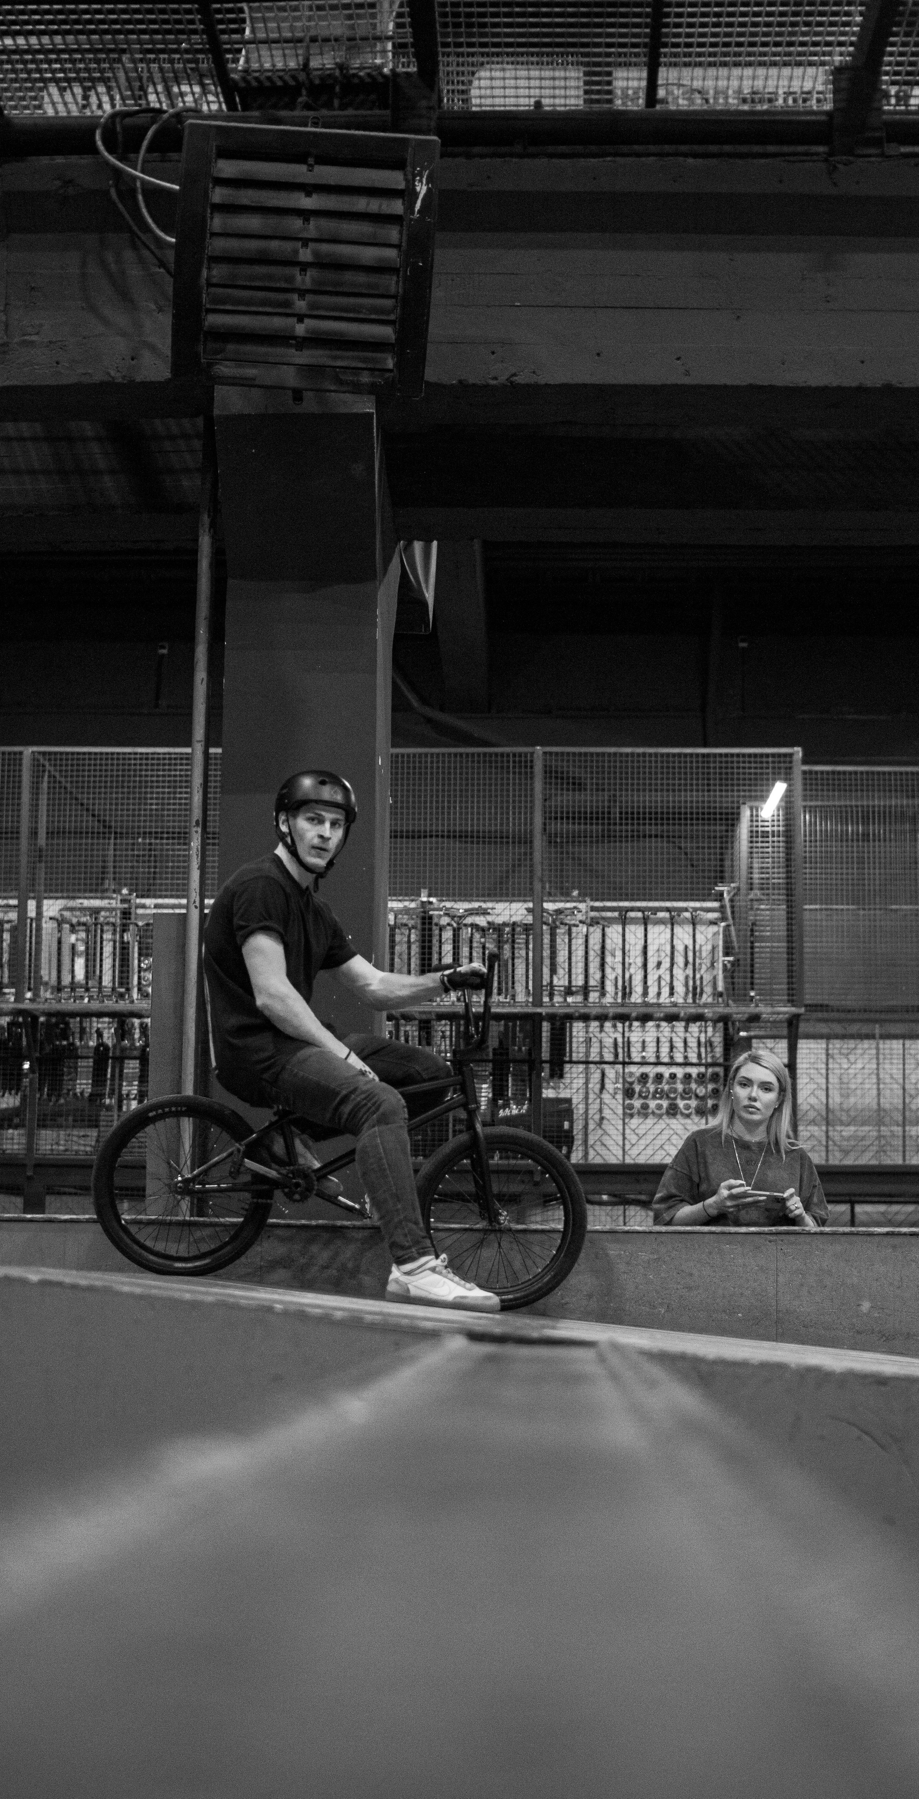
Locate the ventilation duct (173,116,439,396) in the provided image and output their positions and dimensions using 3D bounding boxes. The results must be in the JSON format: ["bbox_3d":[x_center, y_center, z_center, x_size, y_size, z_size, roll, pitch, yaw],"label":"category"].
[{"bbox_3d":[-0.507,-2.143,7.572,0.838,0.854,0.350,4,10,-1],"label":"ventilation duct"}]

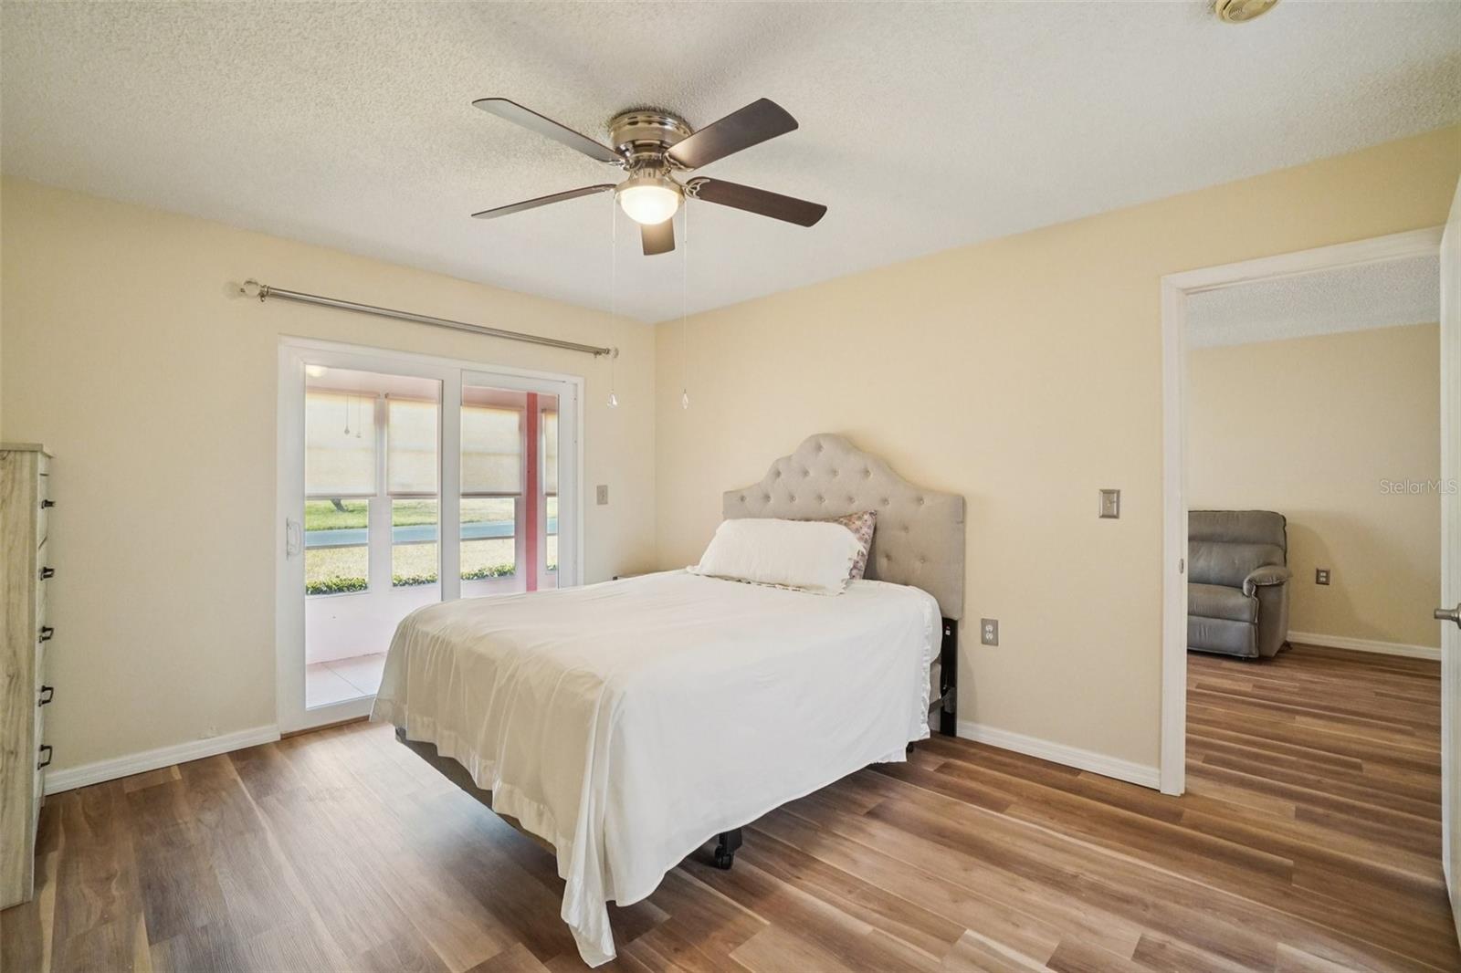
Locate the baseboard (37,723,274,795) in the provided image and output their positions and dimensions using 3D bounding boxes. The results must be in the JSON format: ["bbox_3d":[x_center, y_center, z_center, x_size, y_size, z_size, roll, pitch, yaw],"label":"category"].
[{"bbox_3d":[-2.462,1.180,2.631,0.022,0.091,0.834,2,2,43],"label":"baseboard"}]

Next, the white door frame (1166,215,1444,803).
[{"bbox_3d":[2.071,0.207,2.211,0.838,2.096,0.123,2,2,43],"label":"white door frame"}]

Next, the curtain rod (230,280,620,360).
[{"bbox_3d":[-1.497,-0.894,3.506,0.108,0.099,2.071,2,2,43],"label":"curtain rod"}]

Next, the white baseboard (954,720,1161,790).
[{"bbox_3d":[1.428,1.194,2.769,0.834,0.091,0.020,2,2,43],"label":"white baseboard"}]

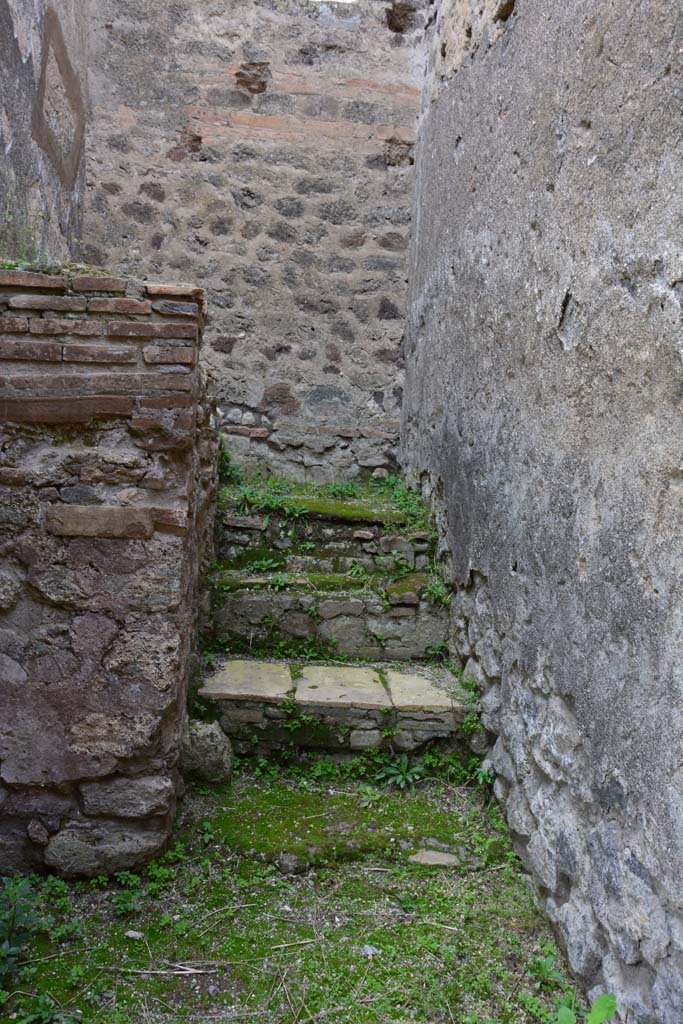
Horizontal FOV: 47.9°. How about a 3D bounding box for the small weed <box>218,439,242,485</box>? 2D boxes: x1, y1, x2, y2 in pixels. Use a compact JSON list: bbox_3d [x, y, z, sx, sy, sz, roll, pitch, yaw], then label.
[{"bbox_3d":[-0.592,-0.268,4.080,0.130,0.230,0.130,2,8,-3],"label":"small weed"}]

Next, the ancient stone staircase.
[{"bbox_3d":[-0.039,0.359,3.436,0.950,0.780,1.620,2,8,-3],"label":"ancient stone staircase"}]

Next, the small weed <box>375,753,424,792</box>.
[{"bbox_3d":[0.189,0.854,2.500,0.155,0.080,0.130,2,8,-3],"label":"small weed"}]

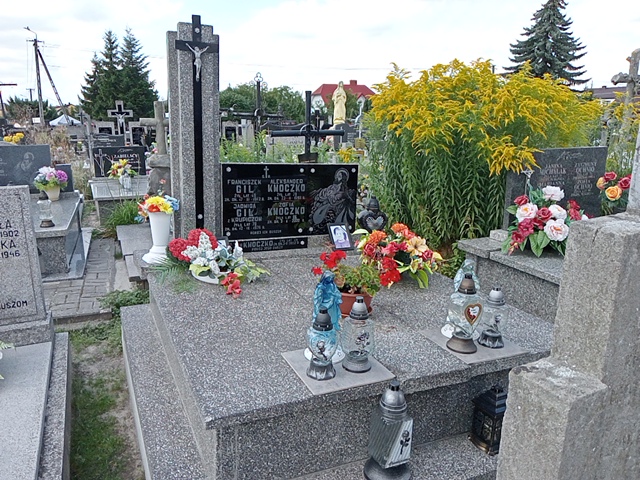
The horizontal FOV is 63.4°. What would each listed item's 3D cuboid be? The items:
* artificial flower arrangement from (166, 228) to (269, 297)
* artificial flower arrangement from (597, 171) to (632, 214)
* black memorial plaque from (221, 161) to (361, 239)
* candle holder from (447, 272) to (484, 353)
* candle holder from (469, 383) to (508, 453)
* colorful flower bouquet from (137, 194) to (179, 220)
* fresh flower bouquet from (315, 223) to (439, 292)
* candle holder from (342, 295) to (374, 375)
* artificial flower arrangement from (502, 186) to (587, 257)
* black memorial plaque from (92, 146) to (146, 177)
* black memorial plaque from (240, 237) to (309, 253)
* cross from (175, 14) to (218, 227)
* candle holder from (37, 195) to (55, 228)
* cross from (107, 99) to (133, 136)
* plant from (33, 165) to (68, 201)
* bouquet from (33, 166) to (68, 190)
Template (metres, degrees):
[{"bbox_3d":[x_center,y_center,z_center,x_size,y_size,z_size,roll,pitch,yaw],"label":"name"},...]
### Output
[{"bbox_3d":[-0.555,0.110,2.955,0.544,0.277,0.515,-4,16,-24],"label":"artificial flower arrangement"},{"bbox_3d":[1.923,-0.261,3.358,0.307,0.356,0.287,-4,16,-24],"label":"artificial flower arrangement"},{"bbox_3d":[-0.183,-0.274,3.598,1.012,0.510,0.052,-4,14,-24],"label":"black memorial plaque"},{"bbox_3d":[0.616,0.306,2.175,0.140,0.330,0.130,-2,13,-16],"label":"candle holder"},{"bbox_3d":[0.724,0.717,2.128,0.129,0.267,0.129,-4,16,-24],"label":"candle holder"},{"bbox_3d":[-1.030,-0.214,3.302,0.280,0.190,0.250,-4,14,-24],"label":"colorful flower bouquet"},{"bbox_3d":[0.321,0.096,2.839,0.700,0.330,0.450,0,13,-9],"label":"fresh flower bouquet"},{"bbox_3d":[0.152,0.357,1.981,0.125,0.285,0.125,2,13,0],"label":"candle holder"},{"bbox_3d":[1.240,-0.120,2.842,0.465,0.342,0.396,-4,16,-24],"label":"artificial flower arrangement"},{"bbox_3d":[-2.920,-1.141,7.593,0.727,0.434,0.103,-4,14,-24],"label":"black memorial plaque"},{"bbox_3d":[-0.364,0.042,3.572,0.602,0.088,0.024,-4,14,-24],"label":"black memorial plaque"},{"bbox_3d":[-0.732,-0.652,3.151,0.257,1.340,0.050,-4,14,-24],"label":"cross"},{"bbox_3d":[-2.377,-0.264,4.484,0.130,0.295,0.130,-4,14,-24],"label":"candle holder"},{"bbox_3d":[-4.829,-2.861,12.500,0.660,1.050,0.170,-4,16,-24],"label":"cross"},{"bbox_3d":[-3.084,-0.660,5.973,0.400,0.365,0.380,-4,14,-24],"label":"plant"},{"bbox_3d":[-2.835,-0.645,5.459,0.330,0.258,0.330,-4,14,-24],"label":"bouquet"}]

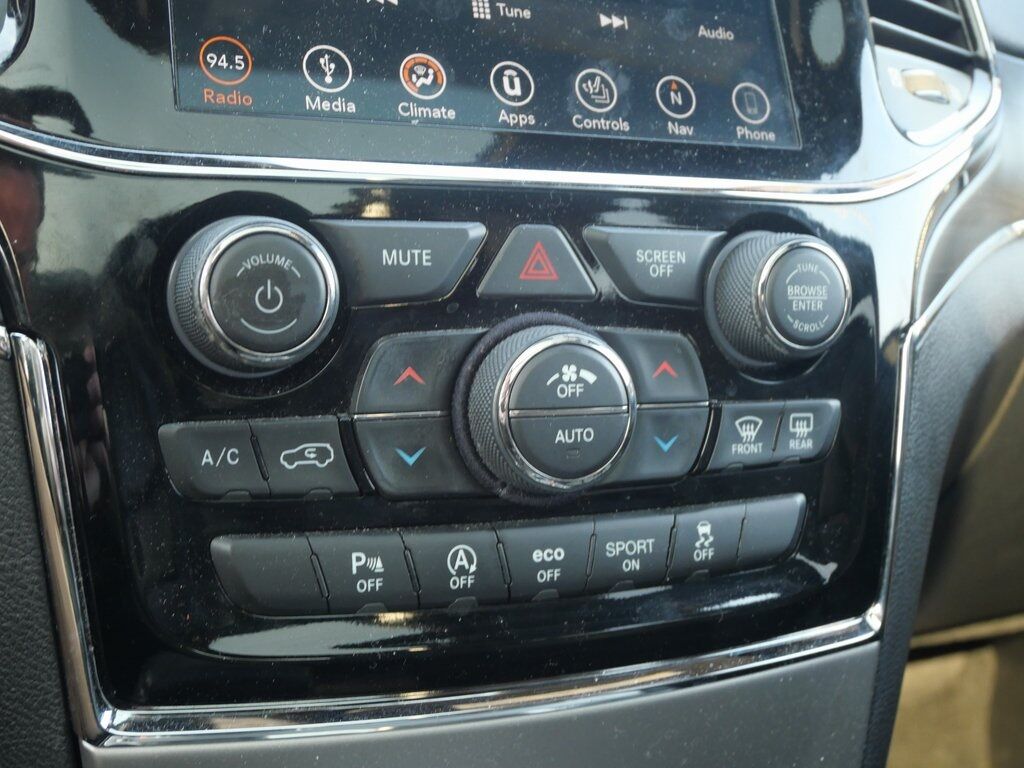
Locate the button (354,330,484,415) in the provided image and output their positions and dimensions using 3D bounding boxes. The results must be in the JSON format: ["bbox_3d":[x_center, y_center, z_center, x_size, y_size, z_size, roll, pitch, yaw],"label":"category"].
[{"bbox_3d":[-0.022,-0.003,0.310,0.034,0.020,0.008,-1,4,-25],"label":"button"}]

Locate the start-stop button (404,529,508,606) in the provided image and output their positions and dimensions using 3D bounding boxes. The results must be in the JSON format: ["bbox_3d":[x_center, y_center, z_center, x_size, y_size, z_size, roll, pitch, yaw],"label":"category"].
[{"bbox_3d":[-0.015,0.043,0.311,0.027,0.019,0.007,-2,-1,-25],"label":"start-stop button"}]

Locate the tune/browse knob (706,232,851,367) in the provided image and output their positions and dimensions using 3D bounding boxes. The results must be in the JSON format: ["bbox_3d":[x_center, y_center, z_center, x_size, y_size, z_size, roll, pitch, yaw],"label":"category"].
[{"bbox_3d":[0.073,-0.023,0.348,0.037,0.037,0.019,-1,4,-25],"label":"tune/browse knob"}]

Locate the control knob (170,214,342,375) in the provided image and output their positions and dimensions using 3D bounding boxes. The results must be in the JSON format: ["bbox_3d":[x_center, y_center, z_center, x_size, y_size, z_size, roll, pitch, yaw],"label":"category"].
[{"bbox_3d":[-0.056,-0.019,0.287,0.037,0.037,0.019,-1,4,-25],"label":"control knob"}]

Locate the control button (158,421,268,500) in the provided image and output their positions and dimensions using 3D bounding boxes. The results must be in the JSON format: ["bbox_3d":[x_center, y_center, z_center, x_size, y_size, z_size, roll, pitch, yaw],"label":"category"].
[{"bbox_3d":[-0.067,0.017,0.291,0.025,0.018,0.008,-1,4,-25],"label":"control button"}]

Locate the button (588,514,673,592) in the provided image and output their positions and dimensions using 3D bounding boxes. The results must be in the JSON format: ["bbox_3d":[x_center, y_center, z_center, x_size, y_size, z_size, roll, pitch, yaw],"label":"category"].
[{"bbox_3d":[0.029,0.042,0.331,0.027,0.019,0.007,-2,-1,-25],"label":"button"}]

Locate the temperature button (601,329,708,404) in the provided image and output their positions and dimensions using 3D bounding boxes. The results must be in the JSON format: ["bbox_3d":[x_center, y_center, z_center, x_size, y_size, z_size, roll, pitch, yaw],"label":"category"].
[{"bbox_3d":[0.035,-0.004,0.335,0.033,0.019,0.007,-2,-1,-25],"label":"temperature button"}]

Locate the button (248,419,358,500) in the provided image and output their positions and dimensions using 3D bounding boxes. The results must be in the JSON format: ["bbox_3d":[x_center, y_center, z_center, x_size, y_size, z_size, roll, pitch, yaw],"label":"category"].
[{"bbox_3d":[-0.048,0.017,0.299,0.026,0.019,0.008,-1,4,-25],"label":"button"}]

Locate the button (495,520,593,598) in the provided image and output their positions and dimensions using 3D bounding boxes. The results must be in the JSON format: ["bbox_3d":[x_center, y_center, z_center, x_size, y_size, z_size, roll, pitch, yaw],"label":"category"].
[{"bbox_3d":[0.007,0.043,0.325,0.028,0.019,0.008,-1,-1,-25],"label":"button"}]

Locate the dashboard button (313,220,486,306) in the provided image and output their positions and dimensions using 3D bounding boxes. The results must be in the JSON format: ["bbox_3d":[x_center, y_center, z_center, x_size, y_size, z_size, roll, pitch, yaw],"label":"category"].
[{"bbox_3d":[-0.027,-0.028,0.310,0.044,0.020,0.008,-1,4,-25],"label":"dashboard button"}]

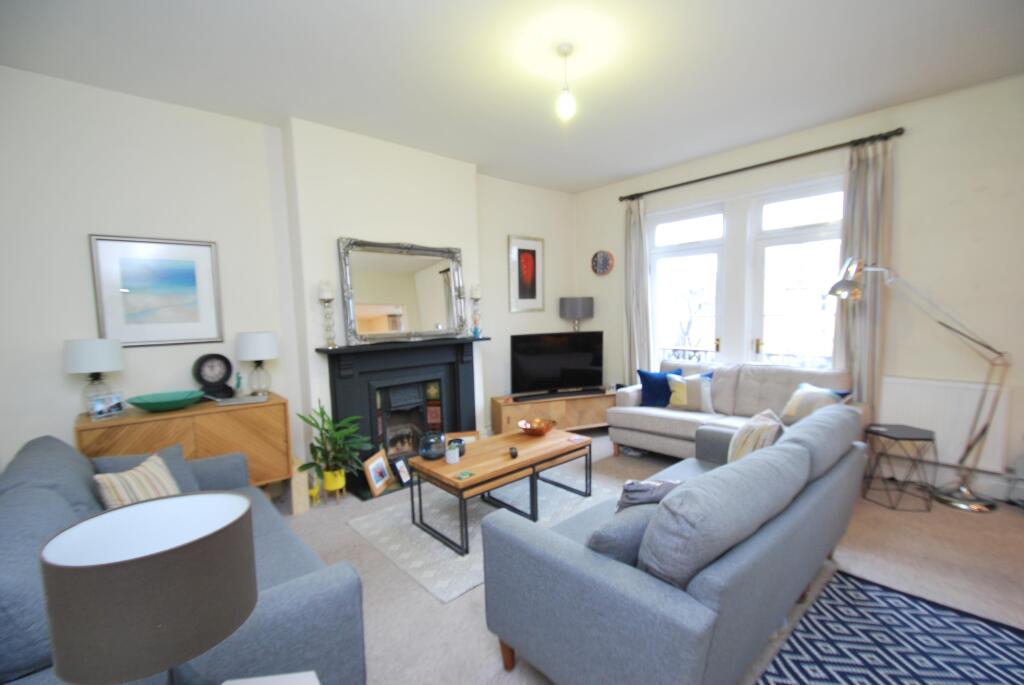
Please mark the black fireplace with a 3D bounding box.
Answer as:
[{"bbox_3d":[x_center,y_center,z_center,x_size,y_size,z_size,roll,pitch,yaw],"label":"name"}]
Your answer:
[{"bbox_3d":[-0.770,0.548,3.578,1.570,1.090,0.430,-5,6,-41],"label":"black fireplace"}]

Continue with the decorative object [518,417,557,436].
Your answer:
[{"bbox_3d":[0.198,0.666,3.316,0.295,0.085,0.281,-1,5,0],"label":"decorative object"}]

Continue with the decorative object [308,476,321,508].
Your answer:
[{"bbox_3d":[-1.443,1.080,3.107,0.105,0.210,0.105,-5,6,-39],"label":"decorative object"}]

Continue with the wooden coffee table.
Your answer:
[{"bbox_3d":[-0.040,0.957,2.996,1.186,0.436,0.575,-5,6,-42],"label":"wooden coffee table"}]

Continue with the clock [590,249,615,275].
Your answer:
[{"bbox_3d":[1.159,-1.020,5.468,0.050,0.304,0.304,-5,6,-39],"label":"clock"}]

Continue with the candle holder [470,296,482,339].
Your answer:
[{"bbox_3d":[-0.356,-0.242,4.223,0.100,0.406,0.100,-1,5,0],"label":"candle holder"}]

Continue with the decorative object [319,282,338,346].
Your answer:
[{"bbox_3d":[-1.365,-0.207,3.184,0.110,0.500,0.110,-5,6,-41],"label":"decorative object"}]

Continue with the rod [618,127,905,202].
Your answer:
[{"bbox_3d":[2.096,-1.641,4.146,0.090,0.060,2.553,-5,6,-39],"label":"rod"}]

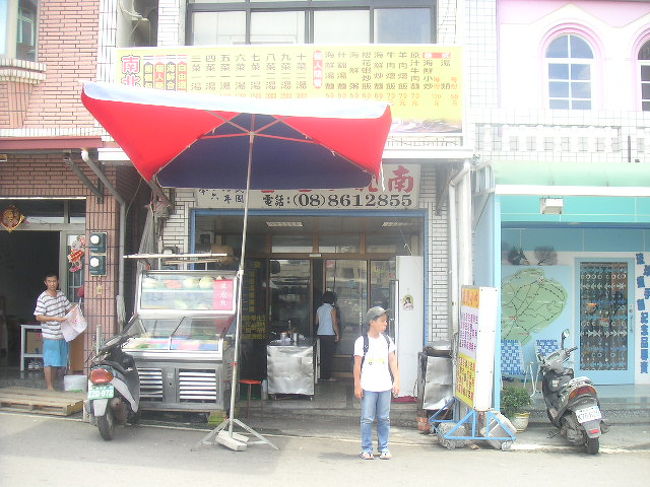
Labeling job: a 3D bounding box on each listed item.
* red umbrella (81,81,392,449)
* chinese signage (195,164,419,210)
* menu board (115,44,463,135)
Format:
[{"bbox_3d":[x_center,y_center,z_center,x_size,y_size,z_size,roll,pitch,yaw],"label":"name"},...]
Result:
[{"bbox_3d":[-0.800,0.339,7.450,2.800,3.500,2.400,2,-2,0],"label":"red umbrella"},{"bbox_3d":[-0.245,-0.762,9.700,3.046,0.626,0.080,0,-2,1],"label":"chinese signage"},{"bbox_3d":[-0.468,-2.023,9.400,4.560,1.173,0.080,0,-2,1],"label":"menu board"}]

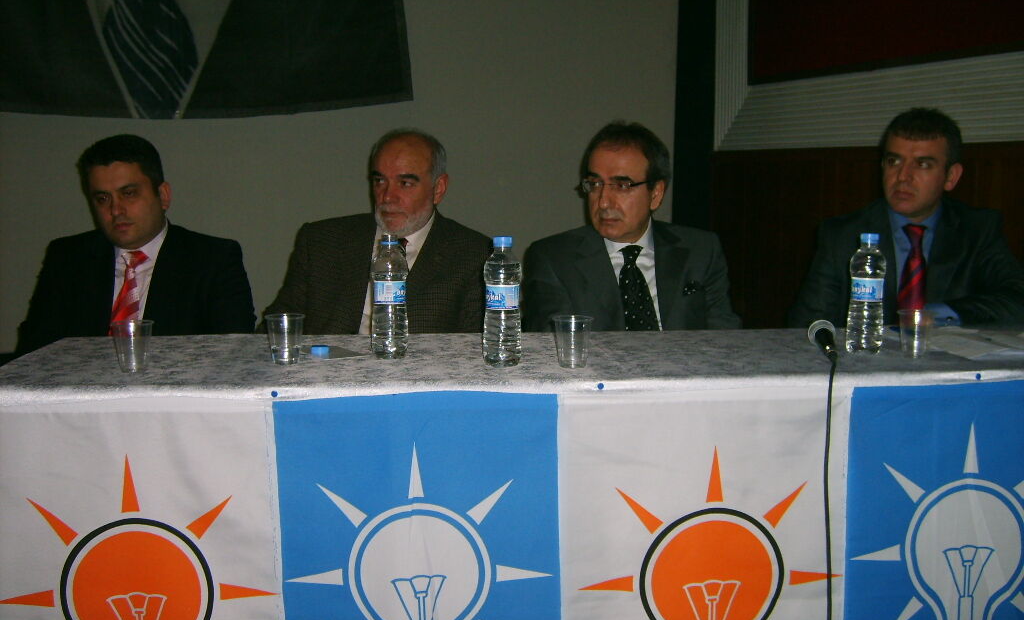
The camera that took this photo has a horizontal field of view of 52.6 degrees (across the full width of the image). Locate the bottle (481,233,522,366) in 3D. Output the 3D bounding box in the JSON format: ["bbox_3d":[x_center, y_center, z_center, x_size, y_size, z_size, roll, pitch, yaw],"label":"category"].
[{"bbox_3d":[-0.016,-0.015,1.722,0.065,0.214,0.065,-1,7,-5],"label":"bottle"}]

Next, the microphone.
[{"bbox_3d":[0.562,0.051,1.851,0.052,0.052,0.185,1,7,10],"label":"microphone"}]

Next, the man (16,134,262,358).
[{"bbox_3d":[-0.791,0.249,2.096,0.540,1.201,0.800,-1,7,-8],"label":"man"}]

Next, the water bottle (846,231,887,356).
[{"bbox_3d":[0.641,-0.031,1.856,0.065,0.214,0.065,-1,7,-5],"label":"water bottle"}]

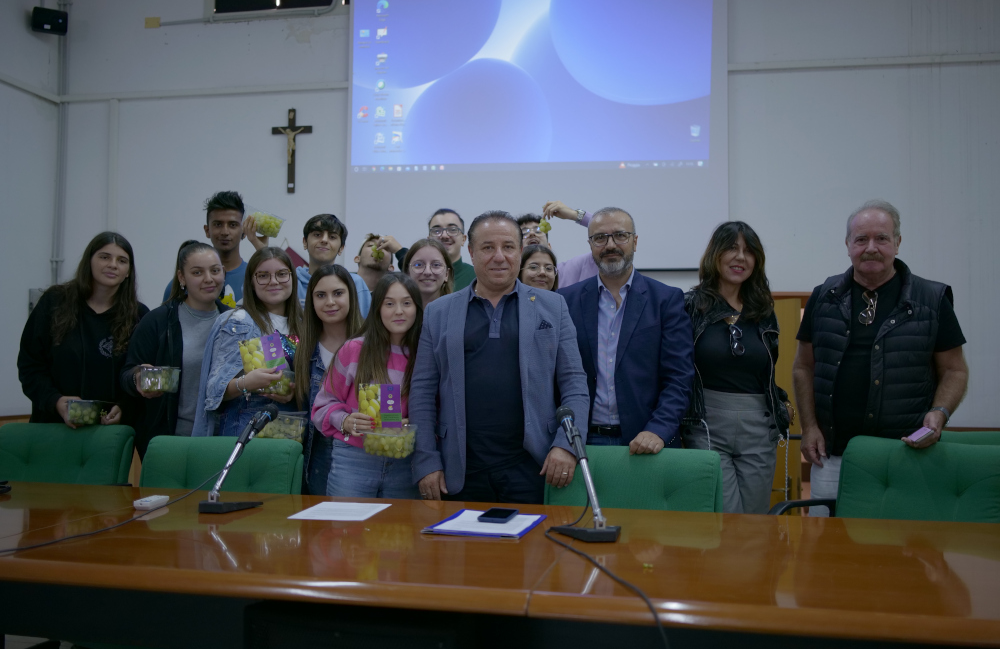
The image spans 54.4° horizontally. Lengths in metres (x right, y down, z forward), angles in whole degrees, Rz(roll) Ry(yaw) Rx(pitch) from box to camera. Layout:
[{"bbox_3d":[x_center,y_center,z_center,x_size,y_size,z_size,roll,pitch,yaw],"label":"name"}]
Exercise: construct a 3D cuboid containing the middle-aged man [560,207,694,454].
[{"bbox_3d":[0.427,0.440,3.386,0.500,1.690,0.390,0,-2,12],"label":"middle-aged man"}]

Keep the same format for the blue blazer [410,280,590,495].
[{"bbox_3d":[0.002,0.208,3.074,0.560,0.680,0.340,0,-2,2],"label":"blue blazer"}]

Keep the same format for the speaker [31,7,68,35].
[{"bbox_3d":[-2.600,-1.738,5.616,0.190,0.140,0.150,1,6,-27],"label":"speaker"}]

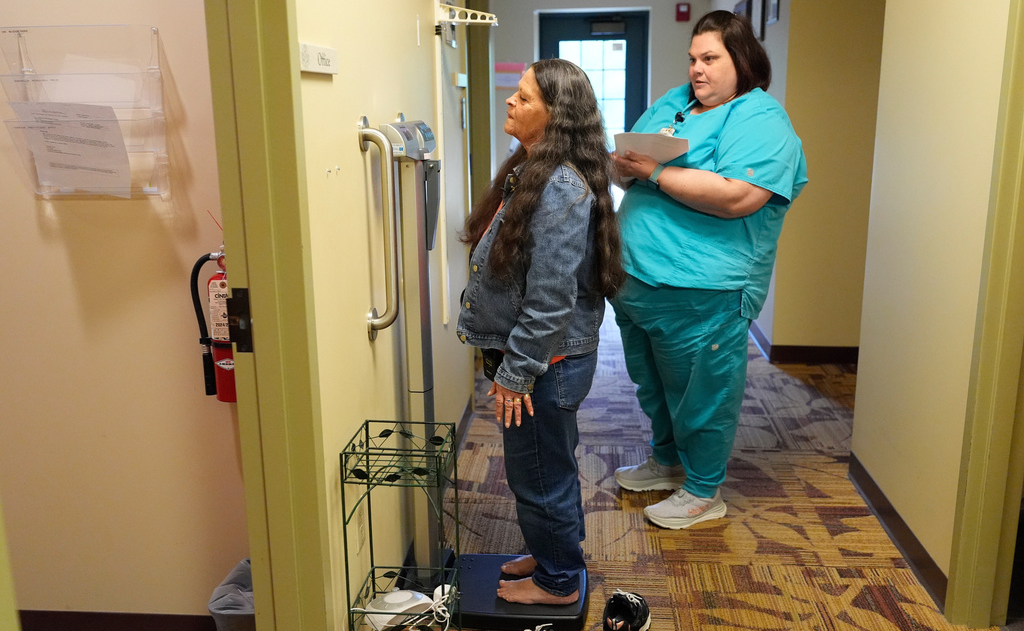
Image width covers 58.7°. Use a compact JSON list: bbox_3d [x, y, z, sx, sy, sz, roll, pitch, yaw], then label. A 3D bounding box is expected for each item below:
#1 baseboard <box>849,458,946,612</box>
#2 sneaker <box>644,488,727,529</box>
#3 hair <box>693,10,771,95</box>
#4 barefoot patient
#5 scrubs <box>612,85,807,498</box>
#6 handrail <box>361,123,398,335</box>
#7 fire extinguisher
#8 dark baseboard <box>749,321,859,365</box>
[{"bbox_3d":[1.252,0.671,2.997,0.015,0.100,0.995,1,13,5],"label":"baseboard"},{"bbox_3d":[0.595,0.643,3.129,0.285,0.112,0.108,-4,13,-15],"label":"sneaker"},{"bbox_3d":[0.694,-0.826,2.873,0.235,0.255,0.210,-10,16,-36],"label":"hair"},{"bbox_3d":[0.075,0.072,2.426,0.440,1.450,0.470,0,13,1],"label":"barefoot patient"},{"bbox_3d":[0.640,-0.056,3.054,0.550,1.390,0.600,-7,14,-26],"label":"scrubs"},{"bbox_3d":[-0.326,-0.204,2.230,0.078,0.553,0.083,1,13,5],"label":"handrail"},{"bbox_3d":[-0.653,0.013,2.104,0.170,0.393,0.120,1,13,5],"label":"fire extinguisher"},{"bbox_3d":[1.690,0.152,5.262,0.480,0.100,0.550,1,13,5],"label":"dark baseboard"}]

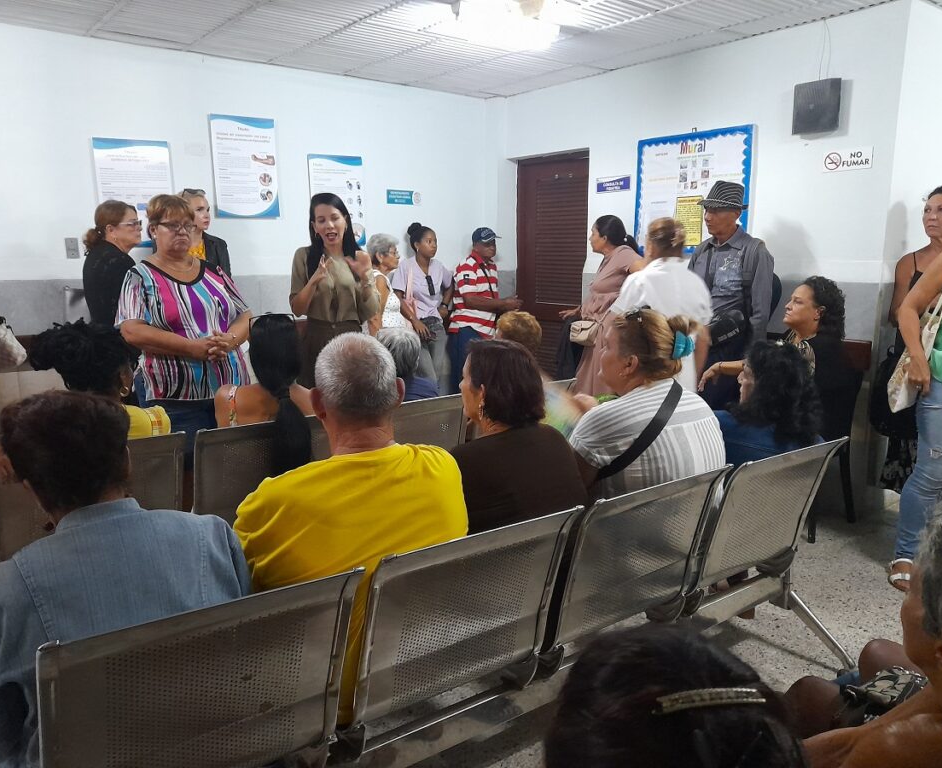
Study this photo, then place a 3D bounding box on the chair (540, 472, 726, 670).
[{"bbox_3d":[0.371,0.609,2.215,0.540,0.793,0.620,-7,12,-34],"label":"chair"}]

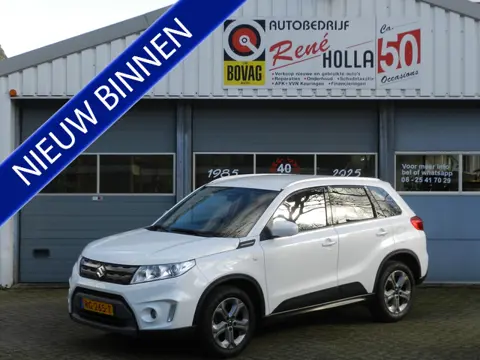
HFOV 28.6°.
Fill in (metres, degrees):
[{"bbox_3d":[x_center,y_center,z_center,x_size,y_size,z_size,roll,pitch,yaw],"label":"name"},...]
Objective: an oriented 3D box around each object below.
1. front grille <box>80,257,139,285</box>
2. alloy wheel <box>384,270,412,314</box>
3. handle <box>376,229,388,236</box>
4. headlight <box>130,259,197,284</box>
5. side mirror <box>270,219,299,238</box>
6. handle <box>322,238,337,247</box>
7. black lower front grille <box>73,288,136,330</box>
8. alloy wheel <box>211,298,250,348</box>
[{"bbox_3d":[-1.255,0.837,8.725,0.130,0.205,0.880,-3,3,-43],"label":"front grille"},{"bbox_3d":[1.677,1.226,10.422,0.465,0.465,0.180,-3,3,-43],"label":"alloy wheel"},{"bbox_3d":[1.536,0.562,10.134,0.195,0.064,0.053,-3,3,-43],"label":"handle"},{"bbox_3d":[-0.693,0.828,8.442,0.430,0.210,0.380,-3,3,-43],"label":"headlight"},{"bbox_3d":[0.425,0.465,9.011,0.170,0.175,0.240,-3,3,-43],"label":"side mirror"},{"bbox_3d":[0.915,0.635,9.553,0.205,0.064,0.053,-3,3,-43],"label":"handle"},{"bbox_3d":[-1.281,1.188,8.711,0.140,0.340,1.030,-3,3,-43],"label":"black lower front grille"},{"bbox_3d":[-0.145,1.309,8.713,0.465,0.465,0.180,-3,3,-43],"label":"alloy wheel"}]

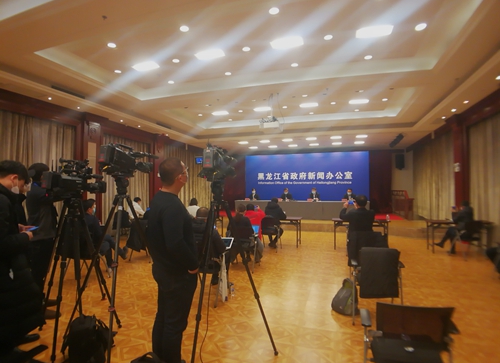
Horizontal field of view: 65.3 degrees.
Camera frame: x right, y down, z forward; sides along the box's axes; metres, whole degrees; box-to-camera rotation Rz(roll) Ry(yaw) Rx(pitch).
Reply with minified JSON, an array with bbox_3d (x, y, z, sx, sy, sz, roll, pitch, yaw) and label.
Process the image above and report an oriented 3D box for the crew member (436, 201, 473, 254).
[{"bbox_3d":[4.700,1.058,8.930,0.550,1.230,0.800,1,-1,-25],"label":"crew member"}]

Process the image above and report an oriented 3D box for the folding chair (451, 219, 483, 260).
[{"bbox_3d":[4.880,1.259,8.696,0.500,0.820,0.550,0,-1,-6],"label":"folding chair"}]

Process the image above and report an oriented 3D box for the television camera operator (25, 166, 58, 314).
[{"bbox_3d":[-2.450,0.695,4.637,0.500,1.780,0.440,-1,-2,42],"label":"television camera operator"}]

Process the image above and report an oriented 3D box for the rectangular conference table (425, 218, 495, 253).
[{"bbox_3d":[4.964,1.310,9.270,1.300,0.740,0.520,0,-1,14],"label":"rectangular conference table"}]

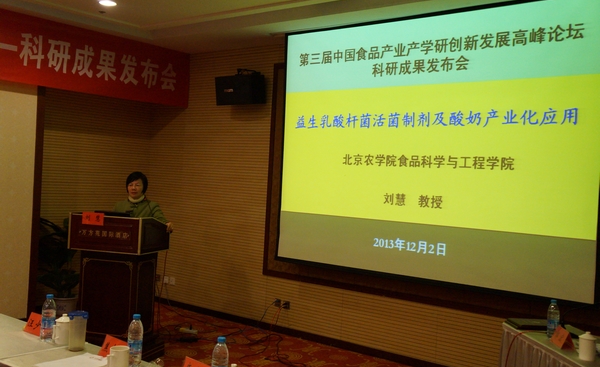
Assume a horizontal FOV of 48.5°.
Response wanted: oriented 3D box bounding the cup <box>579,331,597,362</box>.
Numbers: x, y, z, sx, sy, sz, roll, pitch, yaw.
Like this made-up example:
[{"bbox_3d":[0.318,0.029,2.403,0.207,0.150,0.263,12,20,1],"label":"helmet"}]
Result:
[{"bbox_3d":[1.454,0.817,3.354,0.090,0.137,0.095,3,0,0],"label":"cup"}]

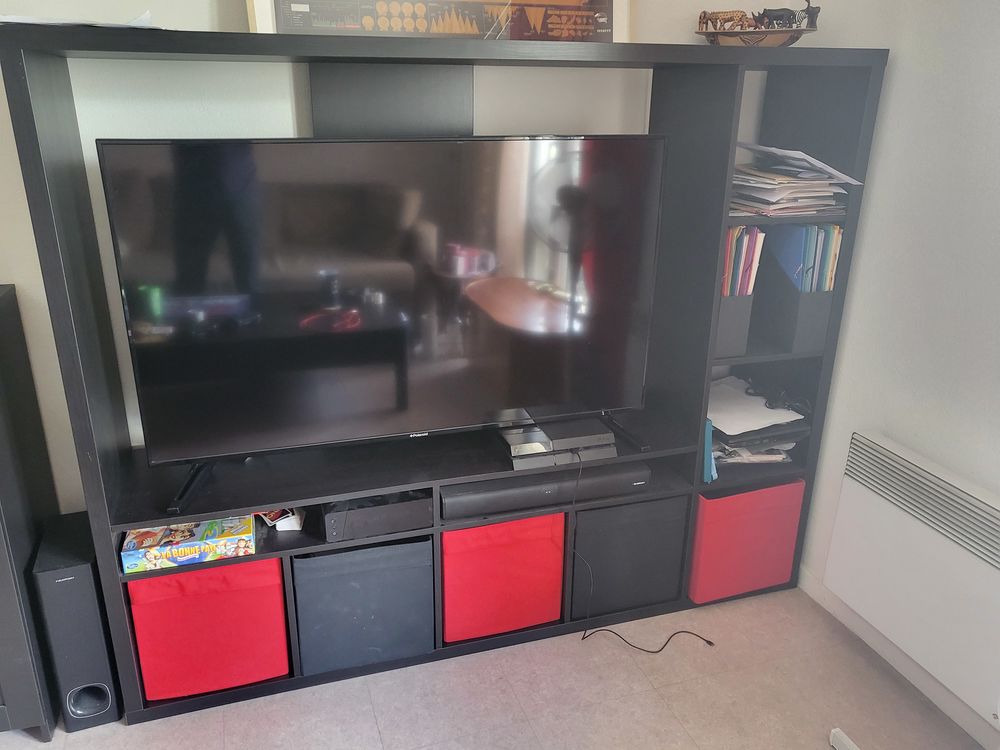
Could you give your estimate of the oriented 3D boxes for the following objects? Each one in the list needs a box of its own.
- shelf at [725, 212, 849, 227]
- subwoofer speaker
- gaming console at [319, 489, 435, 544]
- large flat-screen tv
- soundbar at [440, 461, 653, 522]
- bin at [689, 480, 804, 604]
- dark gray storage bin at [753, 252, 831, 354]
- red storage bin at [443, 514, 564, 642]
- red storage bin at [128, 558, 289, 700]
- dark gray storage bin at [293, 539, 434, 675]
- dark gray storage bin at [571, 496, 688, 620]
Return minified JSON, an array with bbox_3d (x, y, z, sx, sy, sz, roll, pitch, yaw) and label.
[{"bbox_3d":[0.645,-0.439,1.995,0.340,0.020,0.380,-6,21,-16],"label":"shelf"},{"bbox_3d":[-0.967,0.570,1.771,0.115,0.425,0.245,-6,21,-16],"label":"subwoofer speaker"},{"bbox_3d":[-0.315,0.302,1.869,0.252,0.077,0.230,-6,21,-16],"label":"gaming console"},{"bbox_3d":[-0.206,-0.195,1.788,1.243,0.710,0.070,-6,21,-16],"label":"large flat-screen tv"},{"bbox_3d":[0.117,0.286,1.937,0.560,0.072,0.090,-5,21,-15],"label":"soundbar"},{"bbox_3d":[0.644,0.413,2.267,0.328,0.333,0.375,-6,21,-16],"label":"bin"},{"bbox_3d":[0.773,-0.243,2.046,0.100,0.300,0.260,-6,21,-16],"label":"dark gray storage bin"},{"bbox_3d":[-0.044,0.467,2.109,0.328,0.330,0.375,-6,21,-16],"label":"red storage bin"},{"bbox_3d":[-0.716,0.530,1.909,0.328,0.330,0.375,-6,21,-16],"label":"red storage bin"},{"bbox_3d":[-0.376,0.504,1.997,0.328,0.330,0.375,-6,21,-16],"label":"dark gray storage bin"},{"bbox_3d":[0.297,0.436,2.200,0.330,0.333,0.375,-6,21,-16],"label":"dark gray storage bin"}]

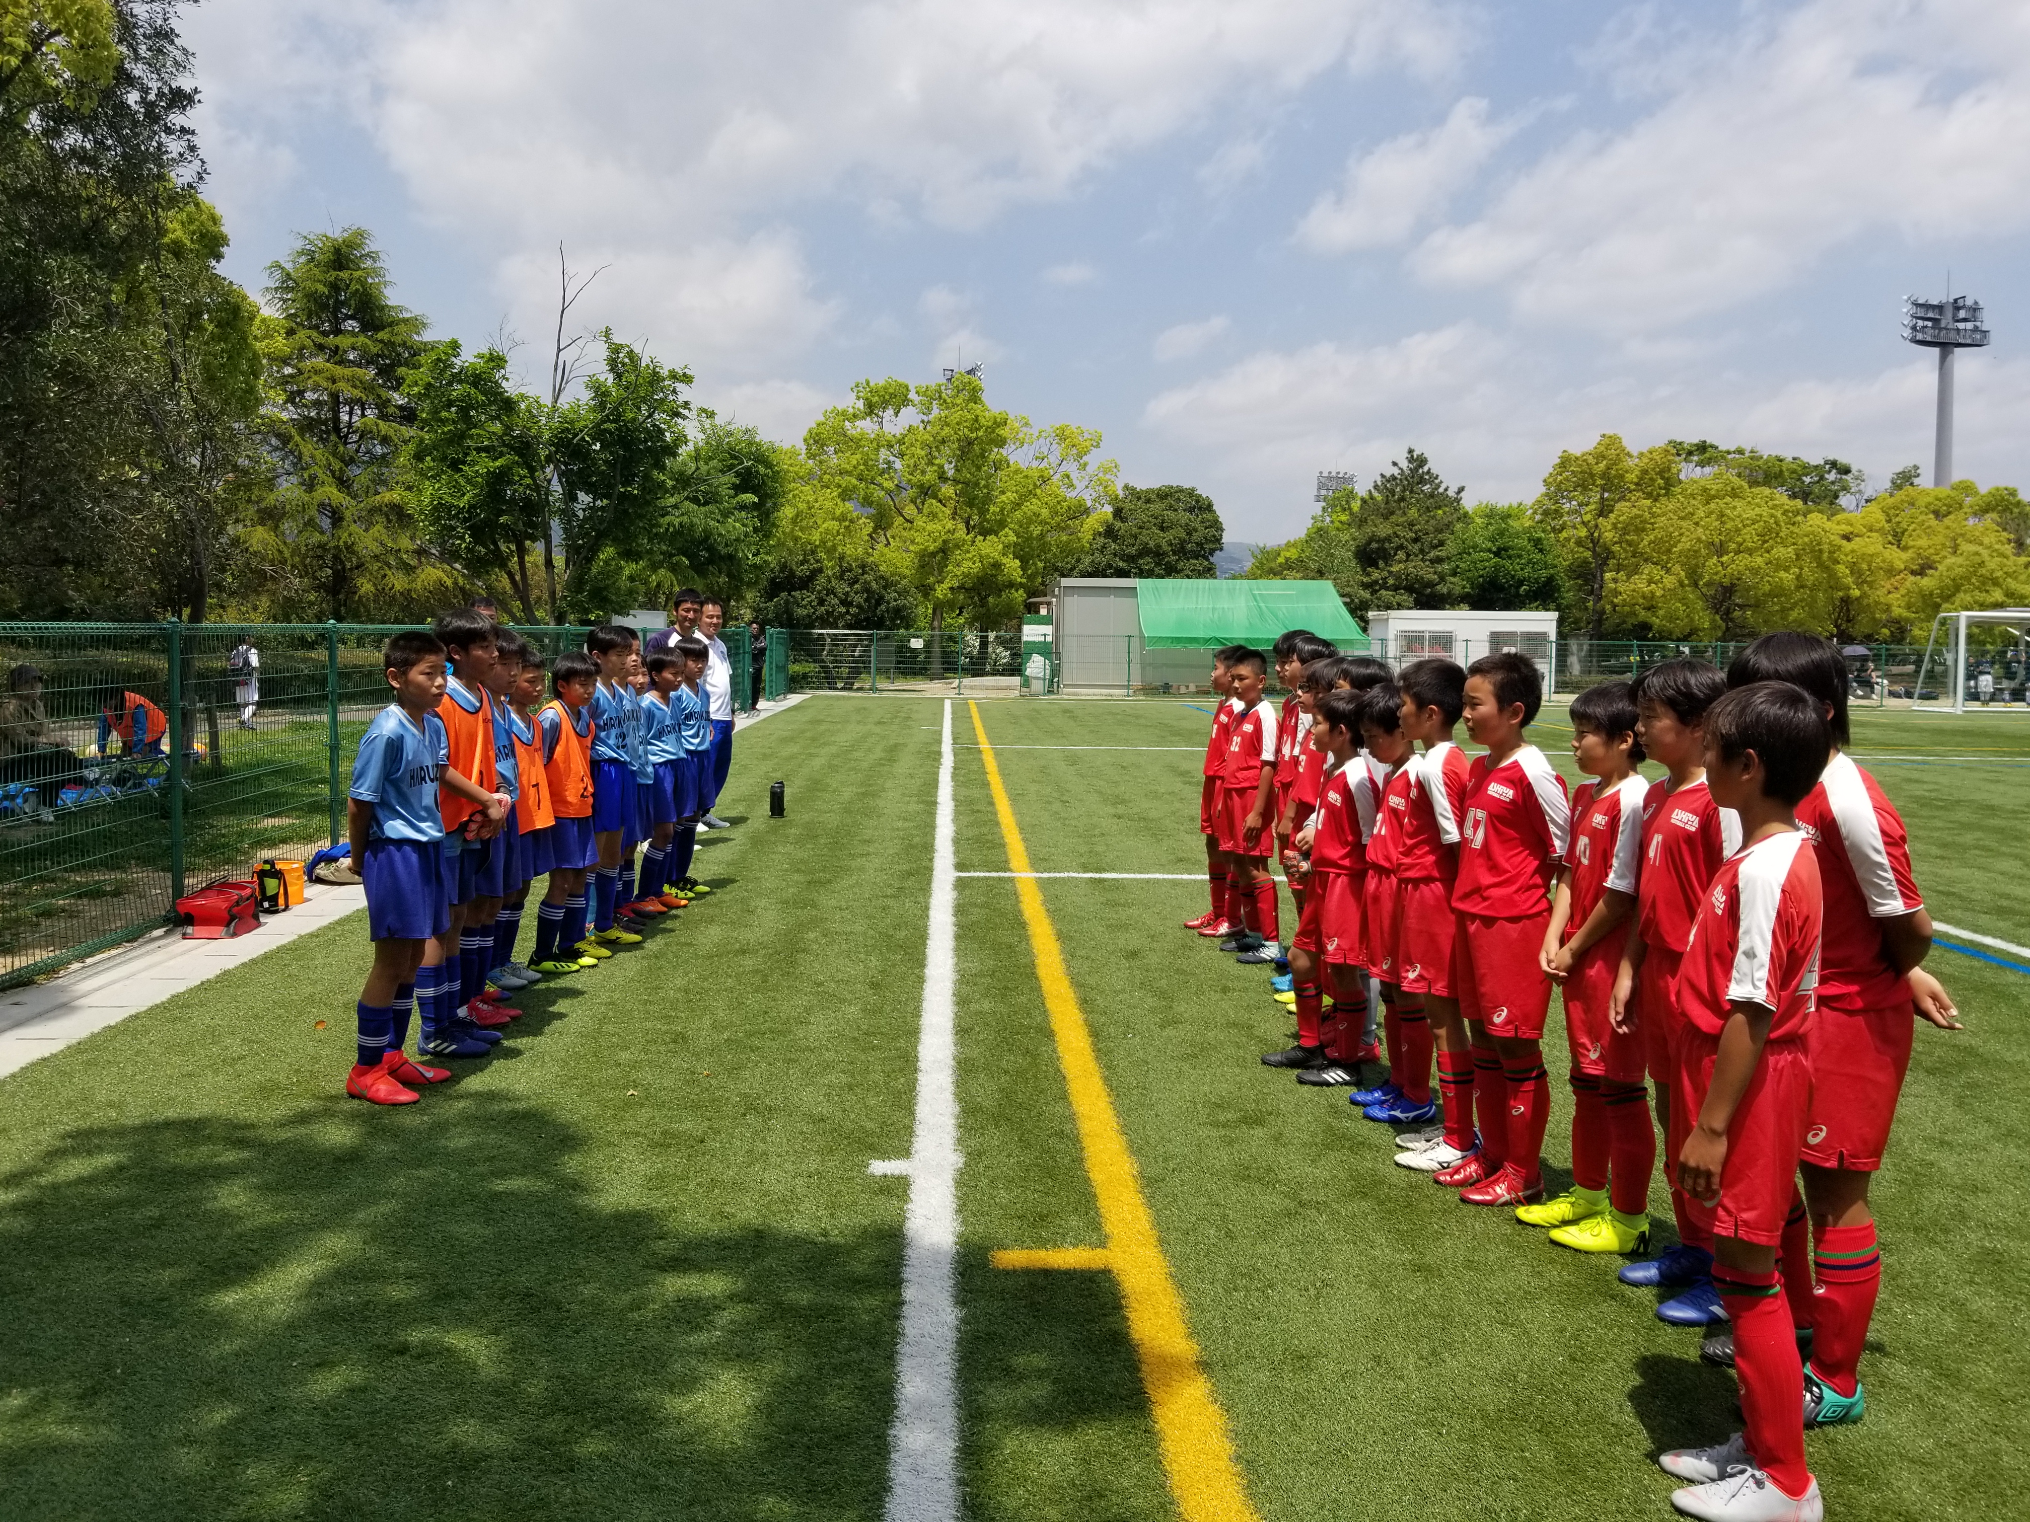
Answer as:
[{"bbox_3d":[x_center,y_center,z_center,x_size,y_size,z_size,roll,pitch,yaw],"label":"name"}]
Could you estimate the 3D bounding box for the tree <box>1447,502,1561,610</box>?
[{"bbox_3d":[16.660,-5.681,51.790,4.400,6.196,4.400,1,4,0],"label":"tree"}]

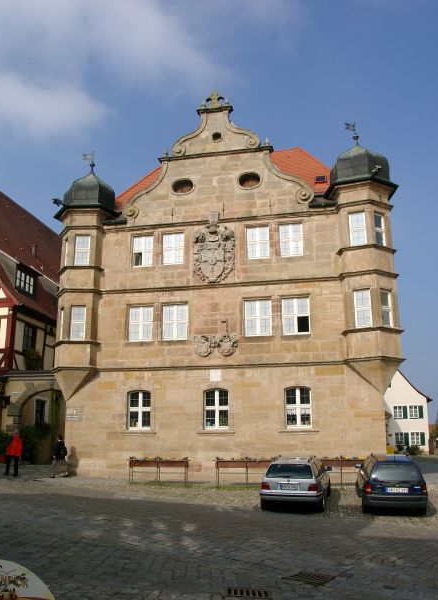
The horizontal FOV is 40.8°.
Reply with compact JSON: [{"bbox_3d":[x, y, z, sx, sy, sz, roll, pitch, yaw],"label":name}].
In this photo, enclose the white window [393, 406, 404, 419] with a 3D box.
[{"bbox_3d":[18.000,11.289,59.027,0.950,1.250,0.150,-3,-15,11],"label":"white window"}]

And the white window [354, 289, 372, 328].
[{"bbox_3d":[5.575,0.357,22.728,0.630,1.500,0.150,-7,-16,24],"label":"white window"}]

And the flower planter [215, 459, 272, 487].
[{"bbox_3d":[0.945,6.024,20.628,2.220,0.960,0.400,-3,-15,11],"label":"flower planter"}]

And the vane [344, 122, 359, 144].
[{"bbox_3d":[5.350,-6.723,23.795,0.500,0.970,0.170,4,-15,-17],"label":"vane"}]

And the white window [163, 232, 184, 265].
[{"bbox_3d":[-1.916,-2.135,24.864,0.938,1.323,0.150,-3,-14,11],"label":"white window"}]

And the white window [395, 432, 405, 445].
[{"bbox_3d":[17.824,13.700,58.000,0.980,1.200,0.150,-3,-15,11],"label":"white window"}]

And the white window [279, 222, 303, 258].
[{"bbox_3d":[2.934,-2.411,23.881,0.943,1.365,0.150,-3,-14,11],"label":"white window"}]

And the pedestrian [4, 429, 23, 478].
[{"bbox_3d":[-7.831,5.857,22.457,0.500,1.710,0.520,-9,-17,29],"label":"pedestrian"}]

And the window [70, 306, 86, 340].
[{"bbox_3d":[-5.834,0.973,24.409,0.626,1.435,0.120,0,-14,-3],"label":"window"}]

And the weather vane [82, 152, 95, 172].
[{"bbox_3d":[-6.164,-6.557,27.898,0.570,1.150,0.200,0,-14,0],"label":"weather vane"}]

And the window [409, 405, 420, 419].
[{"bbox_3d":[19.229,11.054,58.008,0.909,1.257,0.150,-4,-14,15],"label":"window"}]

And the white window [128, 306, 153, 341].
[{"bbox_3d":[-3.309,1.033,25.068,1.076,1.488,0.150,-3,-15,11],"label":"white window"}]

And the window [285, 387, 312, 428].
[{"bbox_3d":[3.017,4.081,22.321,0.990,1.548,0.150,-3,-14,11],"label":"window"}]

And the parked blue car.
[{"bbox_3d":[5.072,5.372,17.546,1.700,1.480,4.280,-3,-11,11],"label":"parked blue car"}]

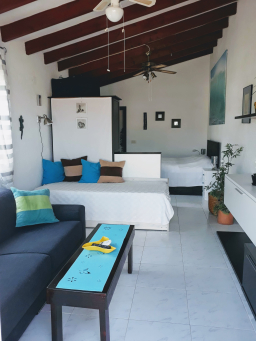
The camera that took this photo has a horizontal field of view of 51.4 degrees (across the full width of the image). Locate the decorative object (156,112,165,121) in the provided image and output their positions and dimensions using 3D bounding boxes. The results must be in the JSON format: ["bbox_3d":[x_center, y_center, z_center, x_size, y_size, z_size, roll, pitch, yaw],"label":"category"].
[{"bbox_3d":[0.911,-1.516,7.474,0.260,0.260,0.035,1,9,9],"label":"decorative object"}]

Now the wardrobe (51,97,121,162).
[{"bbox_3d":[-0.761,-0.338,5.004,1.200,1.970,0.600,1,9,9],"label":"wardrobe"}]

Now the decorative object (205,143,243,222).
[{"bbox_3d":[1.459,0.177,4.121,0.500,1.190,0.550,1,9,9],"label":"decorative object"}]

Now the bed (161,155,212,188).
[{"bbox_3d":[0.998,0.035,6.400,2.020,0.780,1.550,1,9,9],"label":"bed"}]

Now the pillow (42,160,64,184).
[{"bbox_3d":[-1.238,0.025,4.439,0.400,0.385,0.140,-9,-3,-44],"label":"pillow"}]

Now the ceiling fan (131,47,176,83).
[{"bbox_3d":[0.434,-2.110,5.354,1.150,0.680,1.150,1,9,9],"label":"ceiling fan"}]

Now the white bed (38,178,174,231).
[{"bbox_3d":[-0.347,0.481,4.272,2.080,0.570,1.000,1,9,9],"label":"white bed"}]

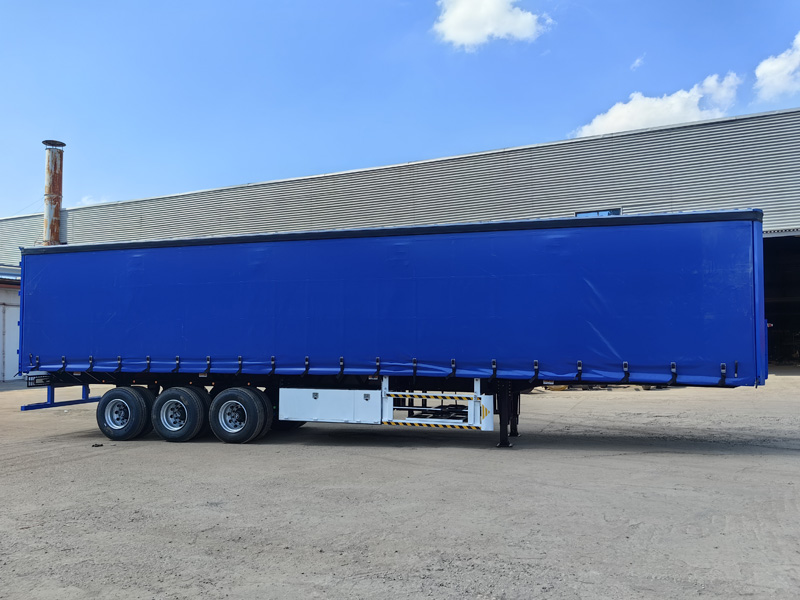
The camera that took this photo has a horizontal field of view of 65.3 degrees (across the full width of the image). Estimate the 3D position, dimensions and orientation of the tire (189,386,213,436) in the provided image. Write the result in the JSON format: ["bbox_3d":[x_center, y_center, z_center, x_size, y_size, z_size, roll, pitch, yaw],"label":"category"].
[{"bbox_3d":[-4.257,2.271,12.576,1.070,1.065,0.300,-2,-3,17],"label":"tire"}]

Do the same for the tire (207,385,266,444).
[{"bbox_3d":[-3.100,2.200,11.875,1.070,1.065,0.300,-2,-3,17],"label":"tire"}]

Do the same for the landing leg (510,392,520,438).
[{"bbox_3d":[2.227,2.108,12.231,0.250,1.120,0.200,-2,-3,17],"label":"landing leg"}]

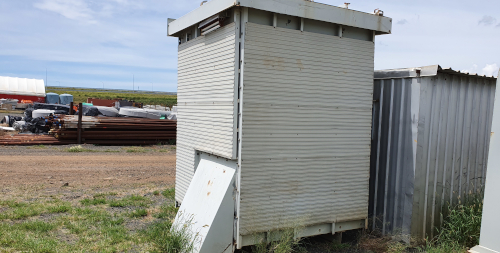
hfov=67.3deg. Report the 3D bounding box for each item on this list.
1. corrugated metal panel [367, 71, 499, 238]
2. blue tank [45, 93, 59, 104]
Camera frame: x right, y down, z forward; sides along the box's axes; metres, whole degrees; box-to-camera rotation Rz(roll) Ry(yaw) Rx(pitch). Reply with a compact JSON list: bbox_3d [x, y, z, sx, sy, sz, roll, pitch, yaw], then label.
[{"bbox_3d":[2.513,0.305,5.957,2.160,2.250,2.170,0,4,-30],"label":"corrugated metal panel"},{"bbox_3d":[-37.793,-5.215,72.000,2.500,2.450,2.500,2,3,0],"label":"blue tank"}]

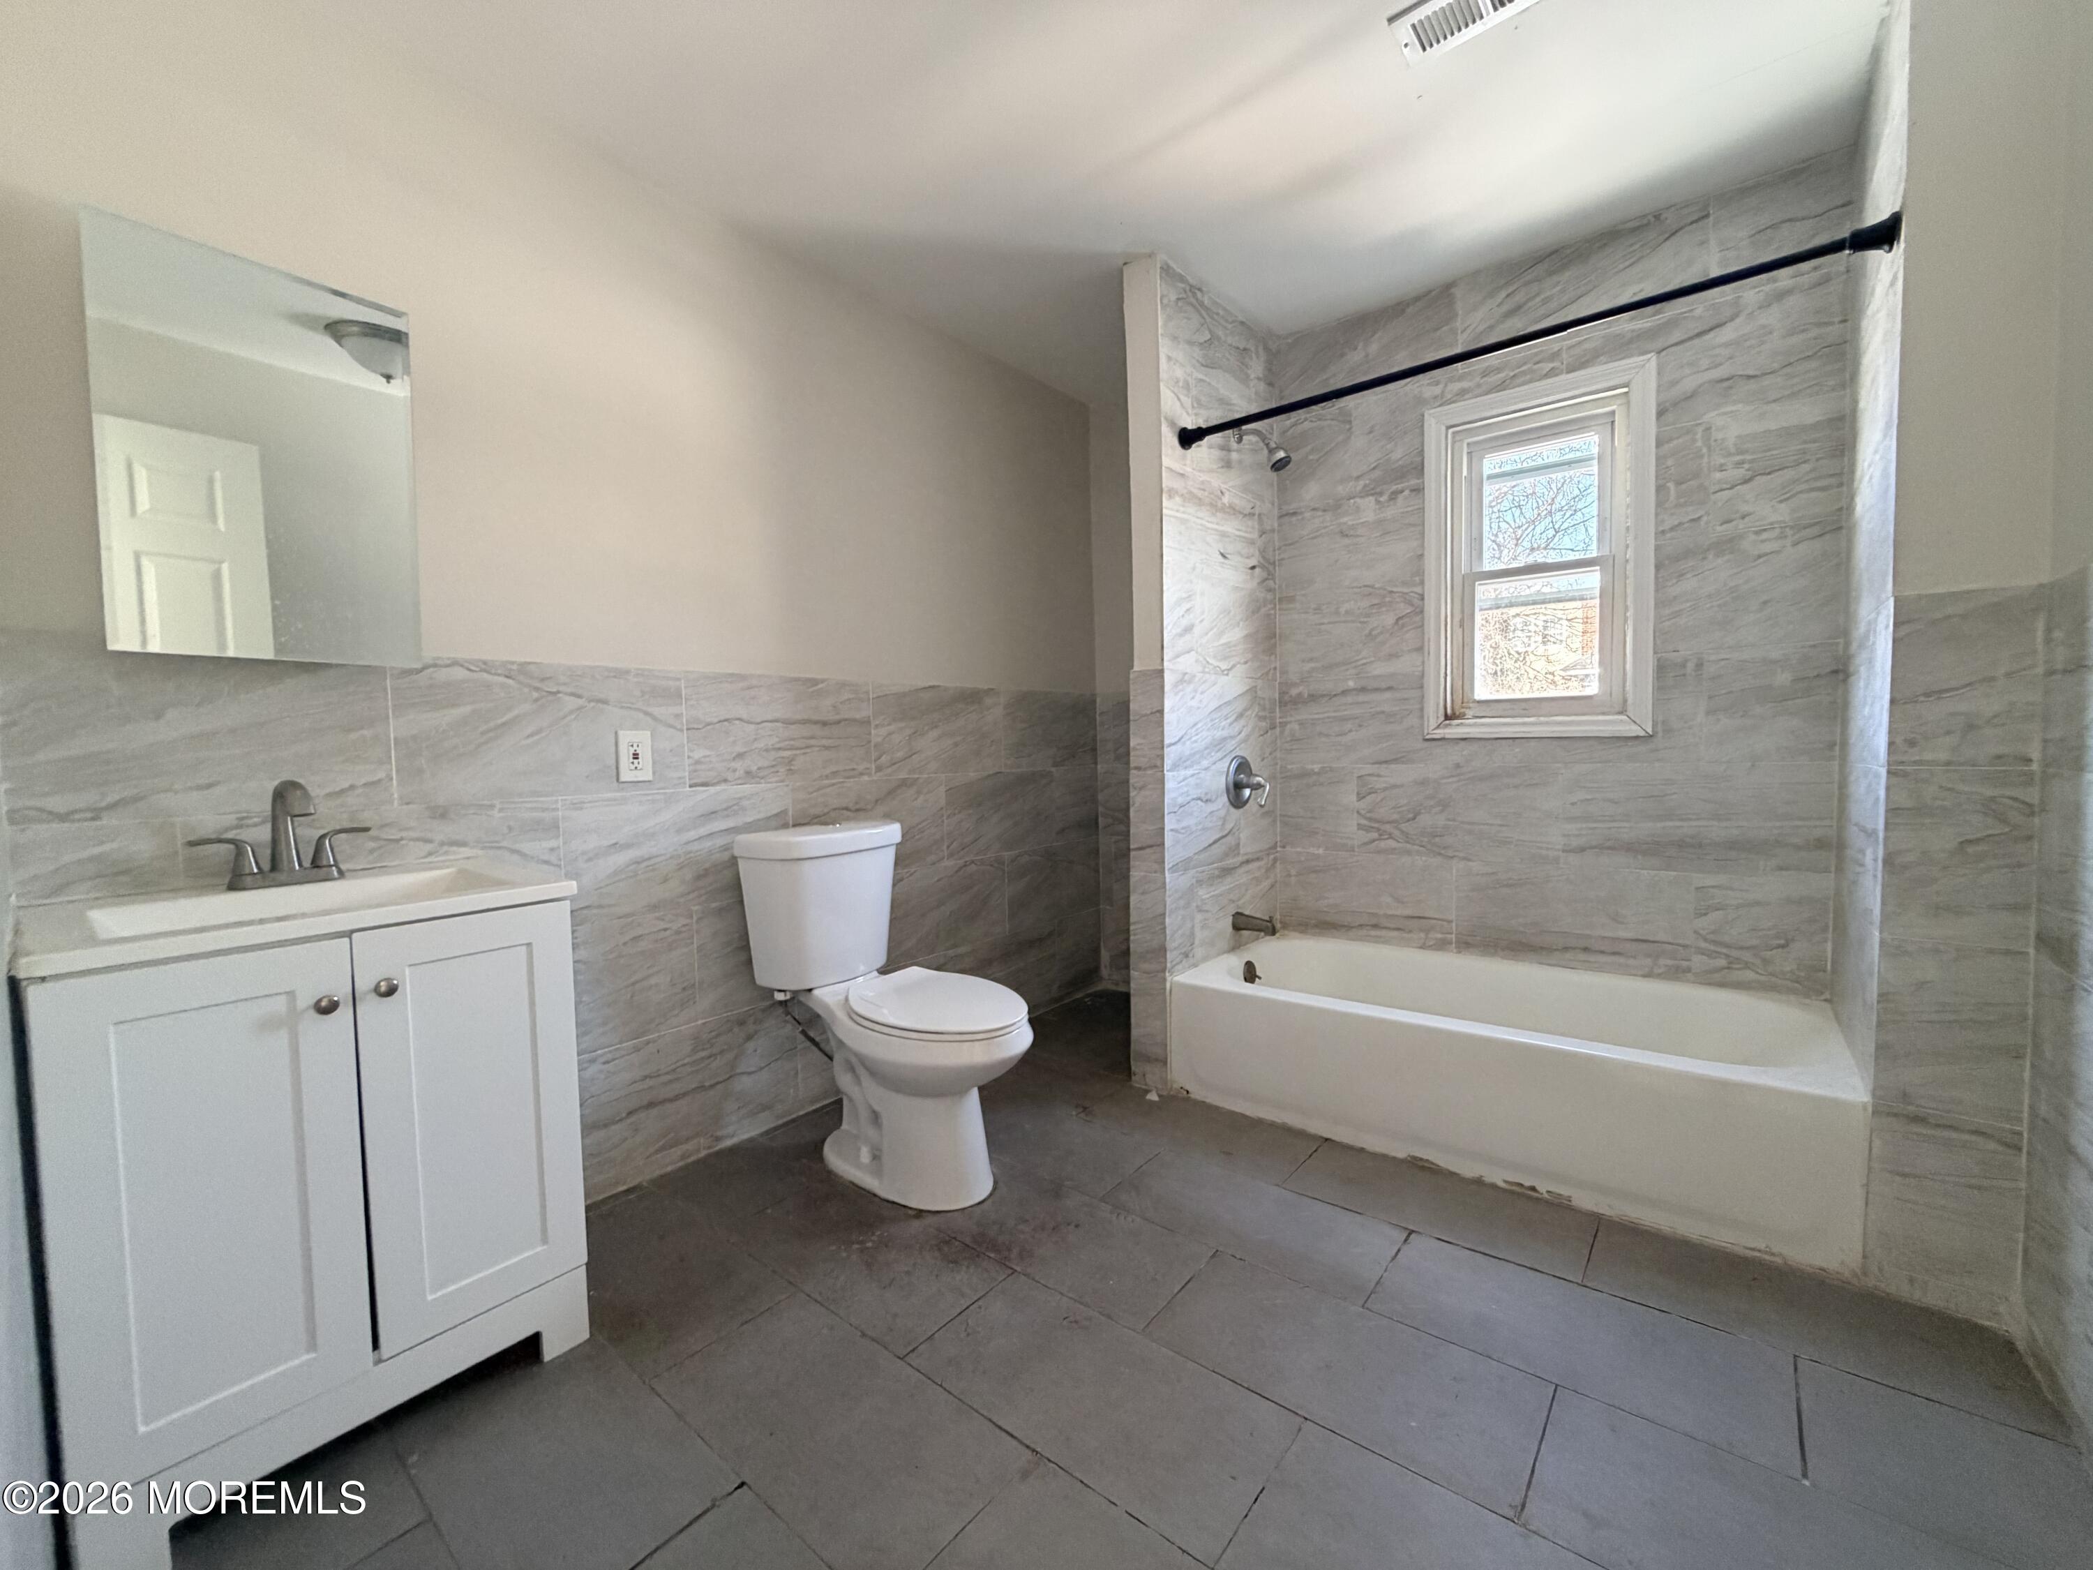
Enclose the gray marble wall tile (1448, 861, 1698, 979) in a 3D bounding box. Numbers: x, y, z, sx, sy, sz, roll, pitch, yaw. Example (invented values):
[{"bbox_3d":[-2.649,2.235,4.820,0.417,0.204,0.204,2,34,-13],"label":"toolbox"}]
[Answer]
[{"bbox_3d":[1.578,0.385,2.573,0.619,0.302,0.011,1,3,39],"label":"gray marble wall tile"}]

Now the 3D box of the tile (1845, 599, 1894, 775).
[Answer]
[{"bbox_3d":[1.713,-0.192,1.767,0.011,0.302,0.607,1,3,39],"label":"tile"}]

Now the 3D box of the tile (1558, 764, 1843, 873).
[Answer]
[{"bbox_3d":[1.776,0.087,2.339,0.595,0.298,0.012,1,4,39],"label":"tile"}]

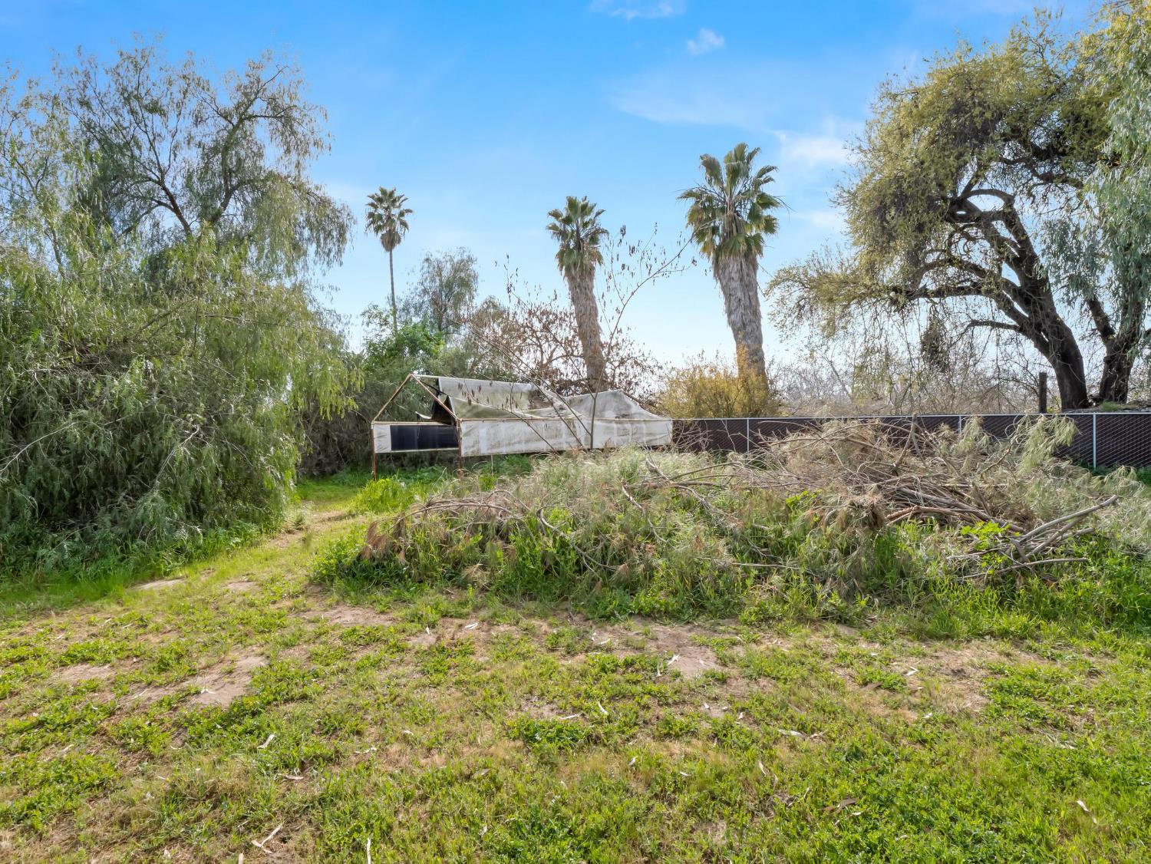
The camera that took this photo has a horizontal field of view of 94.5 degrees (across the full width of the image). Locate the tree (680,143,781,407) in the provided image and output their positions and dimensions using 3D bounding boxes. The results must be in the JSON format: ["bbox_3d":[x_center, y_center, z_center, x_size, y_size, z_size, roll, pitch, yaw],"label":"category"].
[{"bbox_3d":[6.700,-5.730,23.000,4.200,13.500,4.100,0,1,0],"label":"tree"}]

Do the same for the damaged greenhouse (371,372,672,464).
[{"bbox_3d":[-0.860,0.020,12.280,3.100,2.200,6.360,1,1,43],"label":"damaged greenhouse"}]

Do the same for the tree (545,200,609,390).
[{"bbox_3d":[0.130,-6.540,31.500,3.700,14.900,3.700,0,1,0],"label":"tree"}]

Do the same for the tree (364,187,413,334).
[{"bbox_3d":[-15.070,-9.500,43.000,3.900,20.500,3.900,0,1,0],"label":"tree"}]

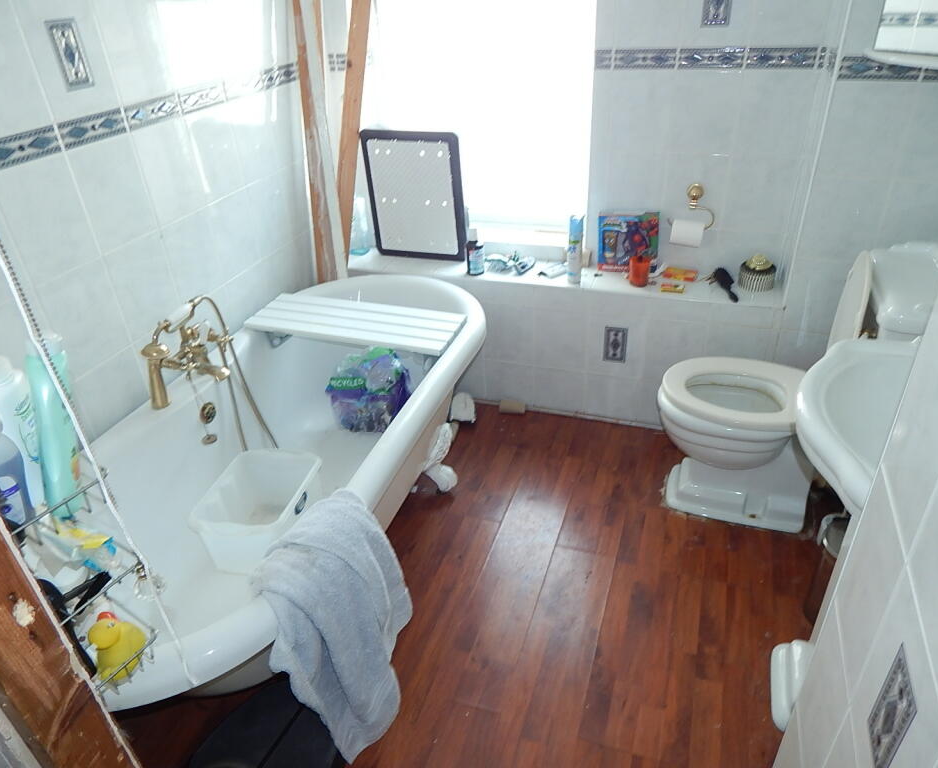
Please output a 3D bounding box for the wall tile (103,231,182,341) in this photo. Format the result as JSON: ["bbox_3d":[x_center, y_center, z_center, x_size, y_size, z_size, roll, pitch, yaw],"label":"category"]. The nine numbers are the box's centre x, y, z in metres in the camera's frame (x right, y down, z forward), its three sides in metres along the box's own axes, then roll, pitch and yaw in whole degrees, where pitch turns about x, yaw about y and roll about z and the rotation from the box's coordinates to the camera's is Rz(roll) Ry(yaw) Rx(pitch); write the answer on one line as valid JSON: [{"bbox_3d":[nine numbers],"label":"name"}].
[{"bbox_3d":[-0.881,-0.273,1.779,0.010,0.250,0.200,9,35,17],"label":"wall tile"}]

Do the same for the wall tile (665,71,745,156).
[{"bbox_3d":[0.753,-0.866,2.084,0.200,0.250,0.010,9,35,17],"label":"wall tile"}]

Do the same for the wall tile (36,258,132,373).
[{"bbox_3d":[-0.947,-0.168,1.622,0.010,0.250,0.200,9,35,17],"label":"wall tile"}]

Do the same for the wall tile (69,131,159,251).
[{"bbox_3d":[-0.875,-0.471,1.605,0.010,0.250,0.200,8,34,16],"label":"wall tile"}]

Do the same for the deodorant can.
[{"bbox_3d":[0.021,-0.492,2.415,0.066,0.167,0.066,-3,33,2],"label":"deodorant can"}]

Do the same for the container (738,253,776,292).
[{"bbox_3d":[0.983,-0.390,2.214,0.112,0.115,0.112,8,34,16],"label":"container"}]

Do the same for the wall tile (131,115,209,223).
[{"bbox_3d":[-0.839,-0.596,1.826,0.010,0.253,0.200,9,35,18],"label":"wall tile"}]

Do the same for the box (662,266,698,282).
[{"bbox_3d":[0.746,-0.387,2.301,0.108,0.020,0.060,9,35,17],"label":"box"}]

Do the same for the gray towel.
[{"bbox_3d":[-0.260,0.476,1.300,0.230,0.410,0.420,8,34,16],"label":"gray towel"}]

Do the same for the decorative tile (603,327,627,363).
[{"bbox_3d":[0.528,-0.138,2.335,0.079,0.142,0.009,9,35,17],"label":"decorative tile"}]

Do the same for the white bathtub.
[{"bbox_3d":[-0.471,0.276,1.840,0.790,0.570,1.700,8,34,16],"label":"white bathtub"}]

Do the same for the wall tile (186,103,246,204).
[{"bbox_3d":[-0.770,-0.701,1.984,0.010,0.253,0.200,9,35,18],"label":"wall tile"}]

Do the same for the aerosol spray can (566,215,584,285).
[{"bbox_3d":[0.366,-0.466,2.249,0.052,0.243,0.052,-2,33,1],"label":"aerosol spray can"}]

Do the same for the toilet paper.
[{"bbox_3d":[0.763,-0.527,2.272,0.105,0.092,0.092,8,34,16],"label":"toilet paper"}]

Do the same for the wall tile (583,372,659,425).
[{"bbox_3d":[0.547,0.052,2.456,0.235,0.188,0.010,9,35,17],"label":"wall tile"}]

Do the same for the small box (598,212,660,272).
[{"bbox_3d":[0.579,-0.516,2.357,0.217,0.212,0.060,9,35,18],"label":"small box"}]

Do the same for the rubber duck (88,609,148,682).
[{"bbox_3d":[-0.501,0.376,0.928,0.068,0.078,0.082,-11,33,-13],"label":"rubber duck"}]

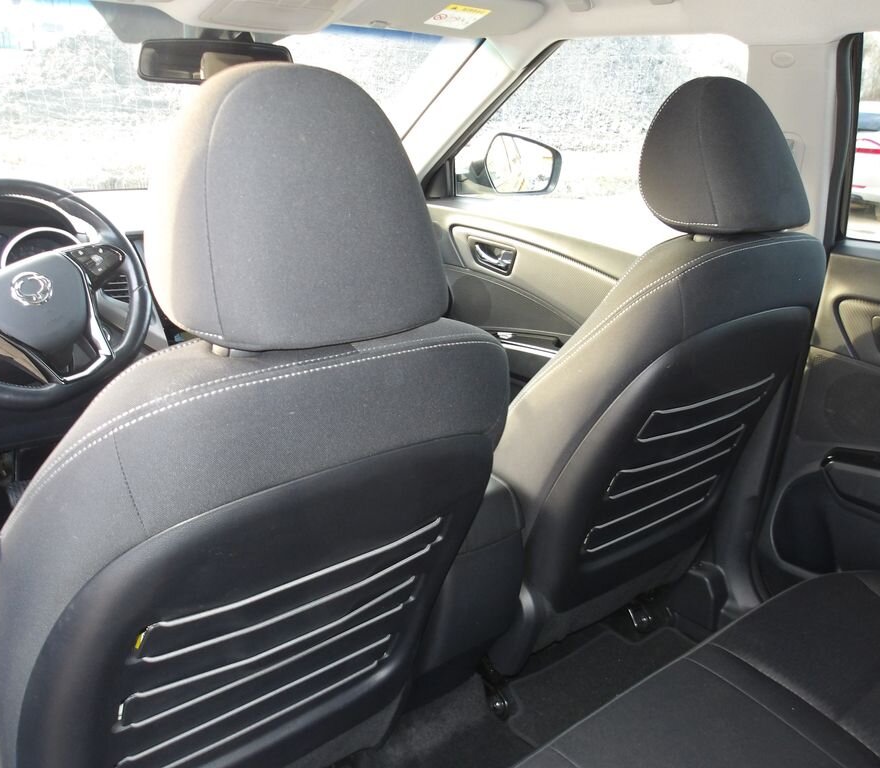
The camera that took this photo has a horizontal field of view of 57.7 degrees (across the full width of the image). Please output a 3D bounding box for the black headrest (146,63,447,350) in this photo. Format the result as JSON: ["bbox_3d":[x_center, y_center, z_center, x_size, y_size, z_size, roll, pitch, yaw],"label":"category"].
[{"bbox_3d":[-0.103,-0.139,0.602,0.235,0.200,0.165,-14,17,-37],"label":"black headrest"}]

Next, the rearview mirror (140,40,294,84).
[{"bbox_3d":[-0.390,-0.560,1.400,0.260,0.072,0.045,-6,26,-25],"label":"rearview mirror"}]

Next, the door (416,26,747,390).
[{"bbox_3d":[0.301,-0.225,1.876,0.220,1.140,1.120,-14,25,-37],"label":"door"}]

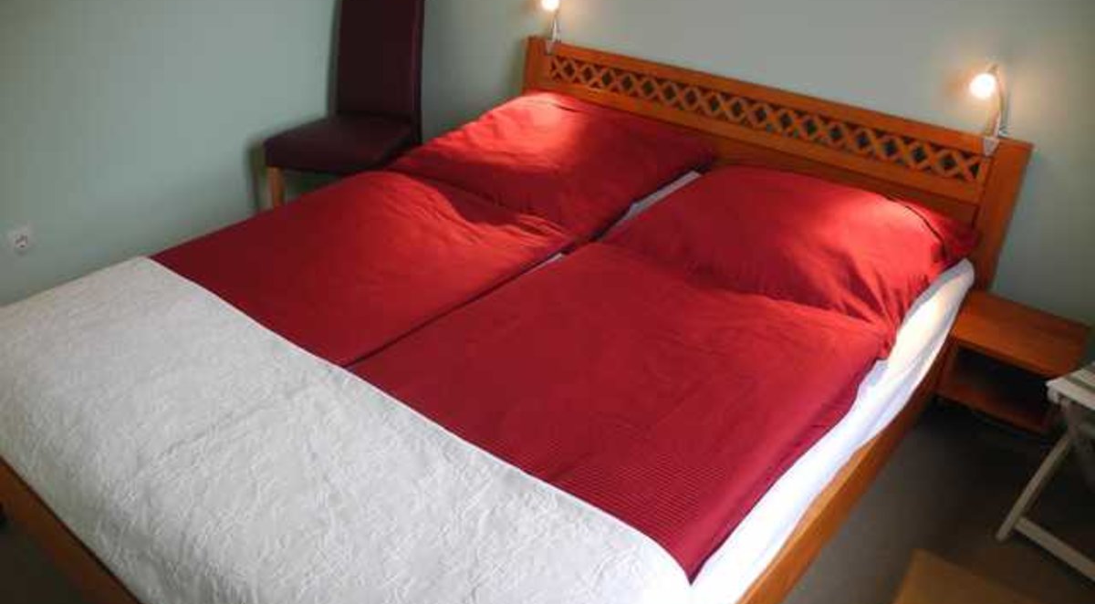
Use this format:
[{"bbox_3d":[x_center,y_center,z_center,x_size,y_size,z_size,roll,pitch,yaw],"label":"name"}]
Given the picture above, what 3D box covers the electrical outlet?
[{"bbox_3d":[-1.736,-0.199,2.917,0.015,0.080,0.080,24,38,34],"label":"electrical outlet"}]

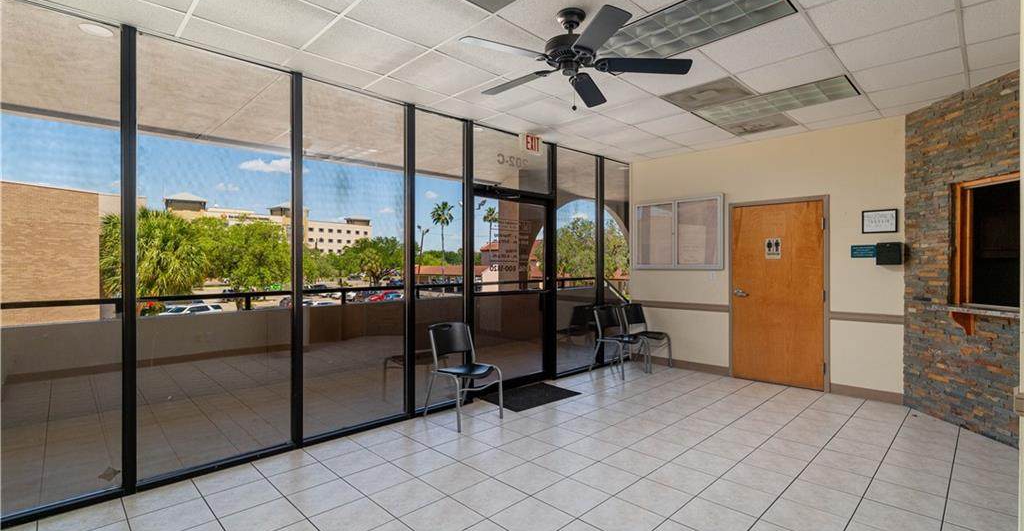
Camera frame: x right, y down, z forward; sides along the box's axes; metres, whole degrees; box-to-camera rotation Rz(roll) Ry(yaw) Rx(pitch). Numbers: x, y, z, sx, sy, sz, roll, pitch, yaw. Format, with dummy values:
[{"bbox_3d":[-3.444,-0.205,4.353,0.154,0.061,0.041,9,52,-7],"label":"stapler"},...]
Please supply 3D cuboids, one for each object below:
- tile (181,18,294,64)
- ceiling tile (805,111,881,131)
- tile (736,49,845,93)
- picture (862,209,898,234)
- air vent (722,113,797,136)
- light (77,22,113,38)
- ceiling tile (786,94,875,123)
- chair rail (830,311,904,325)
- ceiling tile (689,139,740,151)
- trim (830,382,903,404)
[{"bbox_3d":[-1.742,-1.443,2.949,0.606,0.020,0.335,0,0,-44],"label":"tile"},{"bbox_3d":[3.314,-1.461,4.590,0.302,0.025,0.610,-1,1,-44],"label":"ceiling tile"},{"bbox_3d":[2.071,-1.428,3.372,0.600,0.020,0.600,0,1,-44],"label":"tile"},{"bbox_3d":[3.563,-0.425,4.417,0.020,0.225,0.275,0,1,-44],"label":"picture"},{"bbox_3d":[2.541,-1.449,4.675,0.605,0.030,0.605,0,0,-44],"label":"air vent"},{"bbox_3d":[-2.736,-1.554,2.994,0.170,0.030,0.170,0,1,-44],"label":"light"},{"bbox_3d":[2.968,-1.437,4.235,0.605,0.020,0.605,0,0,-44],"label":"ceiling tile"},{"bbox_3d":[3.515,0.524,4.521,0.020,0.084,0.583,0,0,-44],"label":"chair rail"},{"bbox_3d":[2.426,-1.444,5.409,0.270,0.020,0.600,0,1,-44],"label":"ceiling tile"},{"bbox_3d":[3.517,1.276,4.525,0.015,0.101,0.573,0,0,-44],"label":"trim"}]

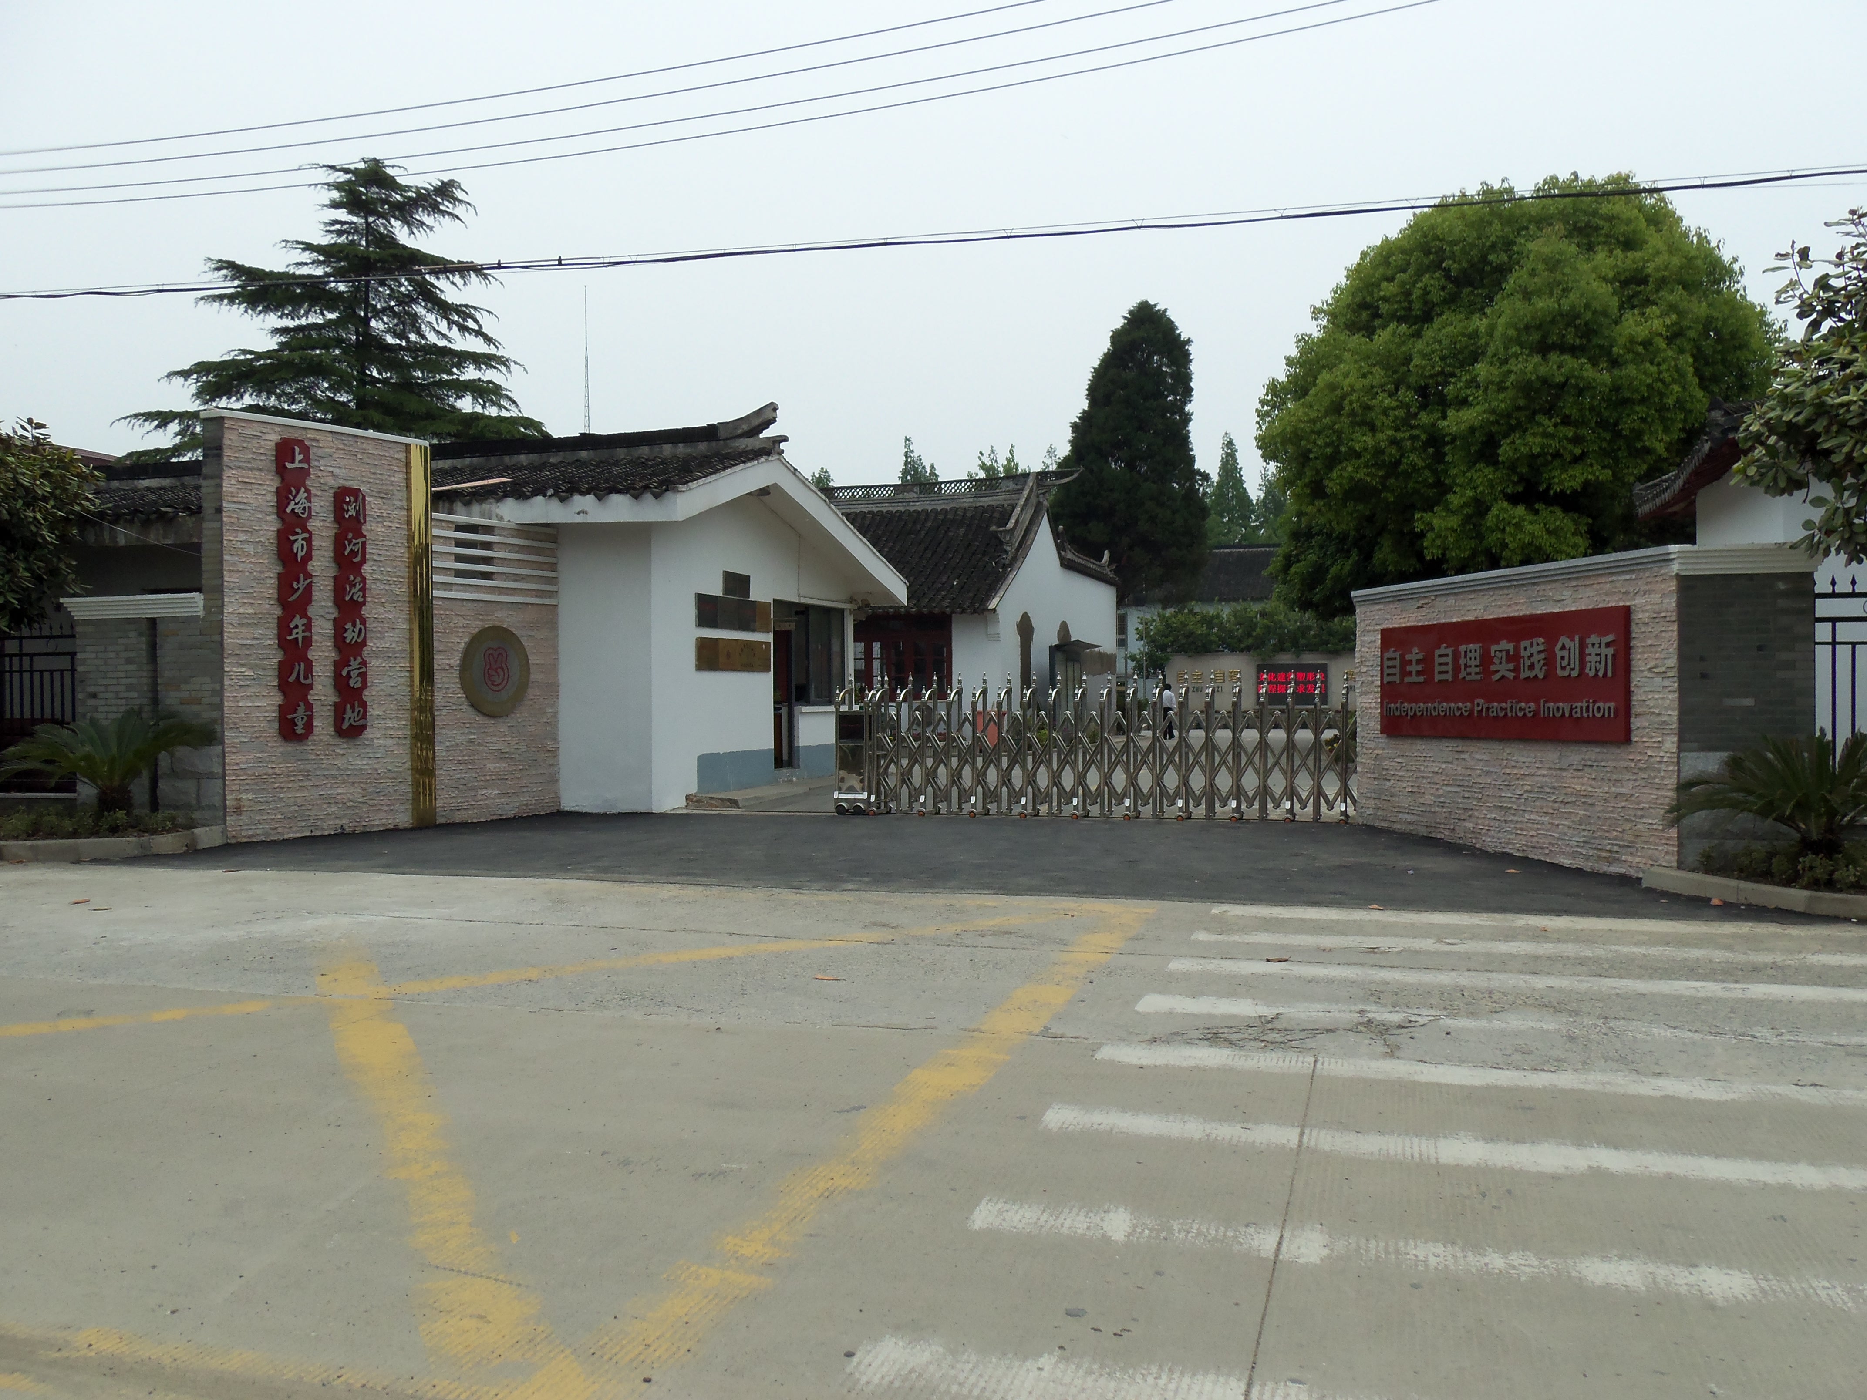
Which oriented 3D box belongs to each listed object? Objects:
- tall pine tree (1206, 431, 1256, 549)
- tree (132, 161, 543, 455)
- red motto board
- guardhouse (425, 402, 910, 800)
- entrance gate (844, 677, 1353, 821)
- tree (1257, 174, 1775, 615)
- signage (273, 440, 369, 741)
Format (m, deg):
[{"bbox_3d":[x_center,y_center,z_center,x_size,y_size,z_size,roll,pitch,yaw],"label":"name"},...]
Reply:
[{"bbox_3d":[16.123,-6.758,84.991,3.282,15.569,3.282,-1,0,0],"label":"tall pine tree"},{"bbox_3d":[-11.916,-4.786,31.993,8.684,12.411,8.684,-1,0,0],"label":"tree"},{"bbox_3d":[4.983,-0.194,14.169,0.080,1.074,3.814,-1,0,-13],"label":"red motto board"},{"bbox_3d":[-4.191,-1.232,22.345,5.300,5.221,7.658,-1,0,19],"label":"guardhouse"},{"bbox_3d":[1.848,0.518,17.583,6.123,1.620,0.500,-1,0,17],"label":"entrance gate"},{"bbox_3d":[10.504,-4.061,27.994,9.270,10.541,9.270,-1,0,0],"label":"tree"},{"bbox_3d":[-6.325,-1.120,16.246,0.060,3.087,1.057,0,0,34],"label":"signage"}]

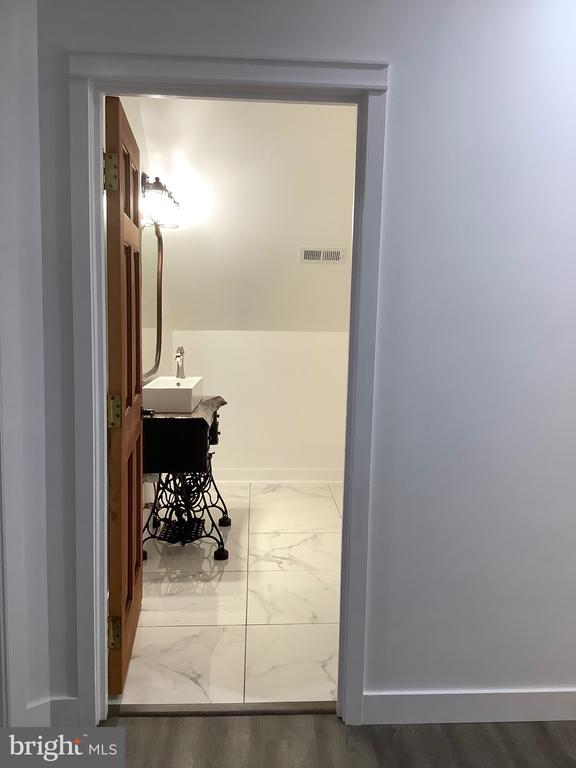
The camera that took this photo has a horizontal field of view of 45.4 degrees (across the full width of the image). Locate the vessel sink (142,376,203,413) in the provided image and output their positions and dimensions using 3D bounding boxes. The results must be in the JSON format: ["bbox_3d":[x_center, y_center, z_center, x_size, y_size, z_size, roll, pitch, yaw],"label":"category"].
[{"bbox_3d":[-0.653,0.059,3.958,0.268,0.128,0.530,1,7,-3],"label":"vessel sink"}]

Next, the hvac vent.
[{"bbox_3d":[0.231,-0.853,4.596,0.295,0.025,0.146,1,-35,-3],"label":"hvac vent"}]

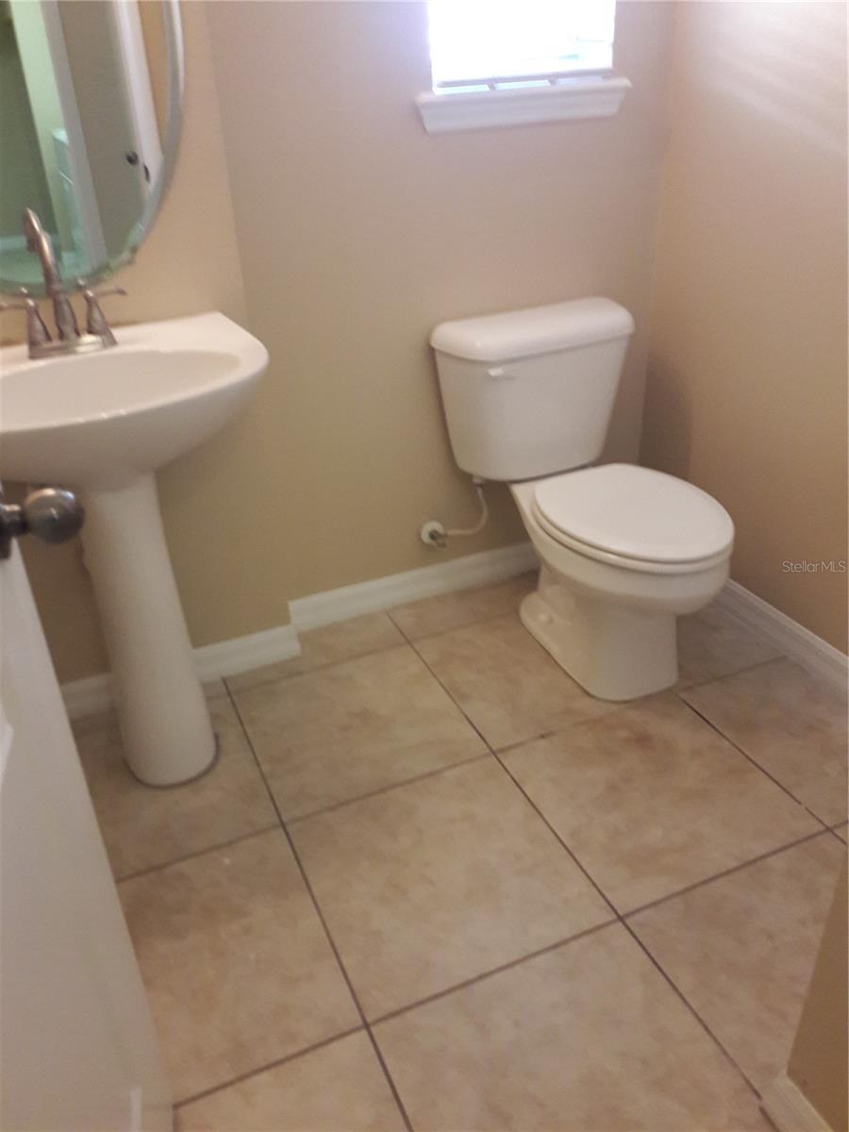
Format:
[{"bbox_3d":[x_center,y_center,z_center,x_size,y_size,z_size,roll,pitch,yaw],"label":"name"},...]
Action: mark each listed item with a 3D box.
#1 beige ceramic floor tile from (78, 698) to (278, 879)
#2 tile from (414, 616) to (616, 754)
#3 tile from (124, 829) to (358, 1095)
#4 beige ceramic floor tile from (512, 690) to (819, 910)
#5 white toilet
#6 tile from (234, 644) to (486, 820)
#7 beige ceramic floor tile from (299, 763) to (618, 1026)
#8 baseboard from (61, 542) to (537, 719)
[{"bbox_3d":[-0.572,0.453,1.865,0.454,0.010,0.454,-14,32,-19],"label":"beige ceramic floor tile"},{"bbox_3d":[0.264,0.242,2.167,0.454,0.010,0.454,-14,32,-19],"label":"tile"},{"bbox_3d":[-0.389,0.654,1.498,0.454,0.010,0.454,-14,32,-19],"label":"tile"},{"bbox_3d":[0.448,0.443,1.801,0.454,0.010,0.454,-14,32,-19],"label":"beige ceramic floor tile"},{"bbox_3d":[0.384,-0.129,2.055,0.475,0.736,0.736,-14,32,-19],"label":"white toilet"},{"bbox_3d":[-0.154,0.347,2.016,0.454,0.010,0.454,-14,32,-19],"label":"tile"},{"bbox_3d":[0.029,0.549,1.649,0.454,0.010,0.454,-14,32,-19],"label":"beige ceramic floor tile"},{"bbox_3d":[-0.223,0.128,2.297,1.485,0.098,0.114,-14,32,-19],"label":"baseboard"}]

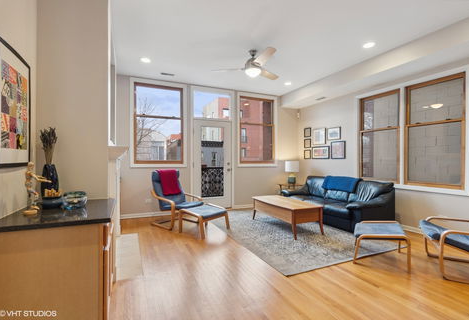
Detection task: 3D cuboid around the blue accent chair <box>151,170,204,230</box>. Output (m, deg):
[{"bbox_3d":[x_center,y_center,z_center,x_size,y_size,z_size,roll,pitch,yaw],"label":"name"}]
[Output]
[{"bbox_3d":[-1.123,0.700,4.303,0.790,1.000,0.680,0,0,35],"label":"blue accent chair"}]

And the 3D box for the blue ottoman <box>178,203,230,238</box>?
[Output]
[{"bbox_3d":[-0.512,1.005,3.824,0.540,0.390,0.600,0,0,33],"label":"blue ottoman"}]

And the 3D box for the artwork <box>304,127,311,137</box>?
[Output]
[{"bbox_3d":[1.939,-0.722,5.982,0.025,0.254,0.242,0,0,-24],"label":"artwork"}]

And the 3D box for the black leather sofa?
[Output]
[{"bbox_3d":[1.932,0.790,4.648,0.970,0.820,2.000,0,0,-24],"label":"black leather sofa"}]

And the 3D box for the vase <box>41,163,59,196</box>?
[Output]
[{"bbox_3d":[-1.567,0.215,1.927,0.120,0.350,0.120,0,0,-24],"label":"vase"}]

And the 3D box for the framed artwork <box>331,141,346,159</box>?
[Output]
[{"bbox_3d":[2.340,-0.210,5.088,0.025,0.394,0.374,0,0,-24],"label":"framed artwork"}]

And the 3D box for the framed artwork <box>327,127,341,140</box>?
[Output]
[{"bbox_3d":[2.293,-0.593,5.194,0.025,0.282,0.356,0,0,-24],"label":"framed artwork"}]

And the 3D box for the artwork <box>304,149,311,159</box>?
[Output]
[{"bbox_3d":[1.939,-0.136,5.982,0.025,0.241,0.242,0,0,-24],"label":"artwork"}]

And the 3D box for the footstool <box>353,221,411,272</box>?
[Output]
[{"bbox_3d":[1.745,1.005,2.777,0.540,0.390,0.600,0,0,25],"label":"footstool"}]

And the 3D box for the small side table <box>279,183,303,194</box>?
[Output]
[{"bbox_3d":[1.492,0.920,5.886,0.500,0.560,0.500,0,0,-24],"label":"small side table"}]

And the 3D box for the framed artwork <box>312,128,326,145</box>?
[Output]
[{"bbox_3d":[2.108,-0.576,5.606,0.025,0.394,0.409,0,0,-24],"label":"framed artwork"}]

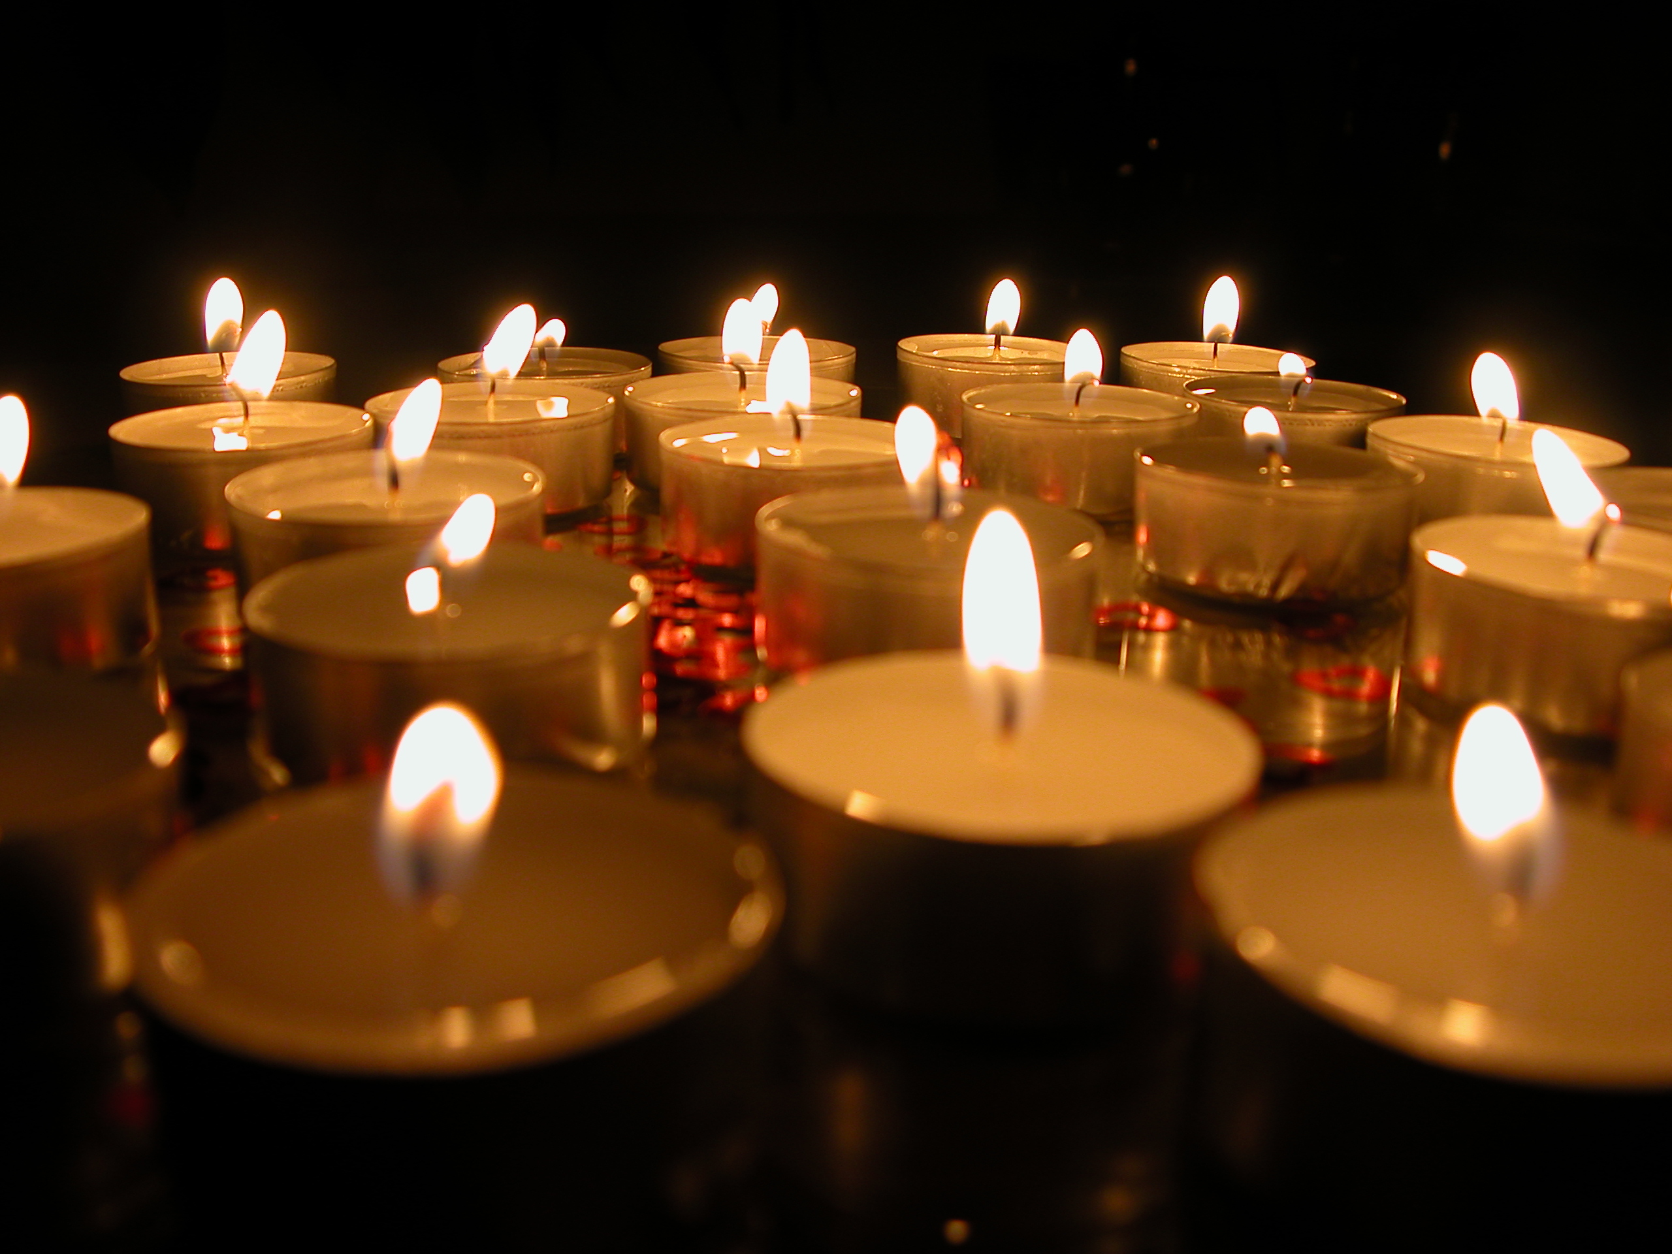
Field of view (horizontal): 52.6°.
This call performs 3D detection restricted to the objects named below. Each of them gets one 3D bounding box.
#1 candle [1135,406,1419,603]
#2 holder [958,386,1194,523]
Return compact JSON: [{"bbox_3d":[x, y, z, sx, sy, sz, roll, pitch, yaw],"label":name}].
[{"bbox_3d":[0.059,-0.018,0.229,0.038,0.023,0.038,1,17,0],"label":"candle"},{"bbox_3d":[0.039,-0.029,0.274,0.038,0.016,0.038,1,17,0],"label":"holder"}]

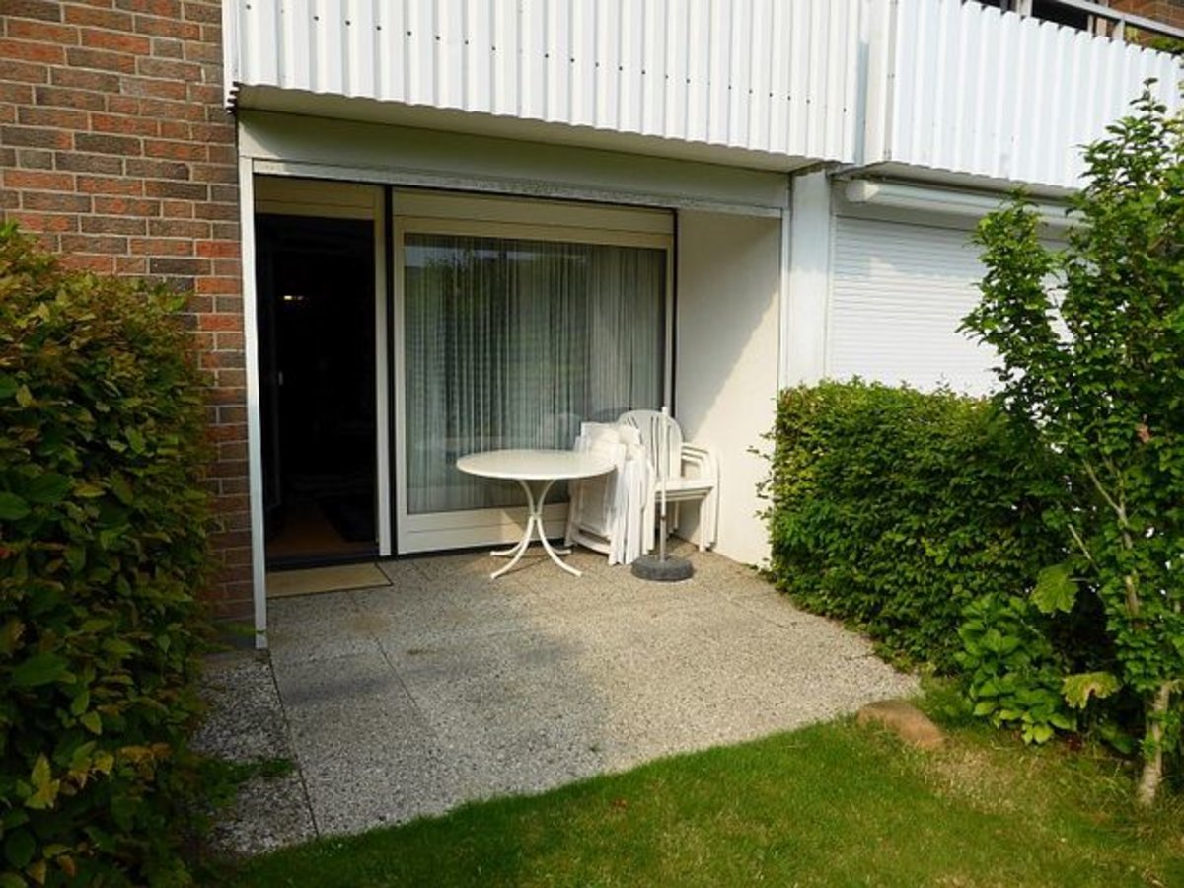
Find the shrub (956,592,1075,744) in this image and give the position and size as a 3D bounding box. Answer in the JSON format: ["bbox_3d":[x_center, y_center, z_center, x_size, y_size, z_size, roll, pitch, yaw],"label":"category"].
[{"bbox_3d":[1.687,0.872,3.260,0.420,0.500,0.400,-3,7,-25],"label":"shrub"}]

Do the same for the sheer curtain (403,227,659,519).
[{"bbox_3d":[-0.331,-0.507,5.904,1.968,1.966,0.100,-3,7,-25],"label":"sheer curtain"}]

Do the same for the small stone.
[{"bbox_3d":[1.180,1.053,3.103,0.210,0.110,0.320,-2,6,-20],"label":"small stone"}]

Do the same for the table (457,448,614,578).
[{"bbox_3d":[-0.375,0.438,5.318,1.000,0.690,1.000,0,6,0],"label":"table"}]

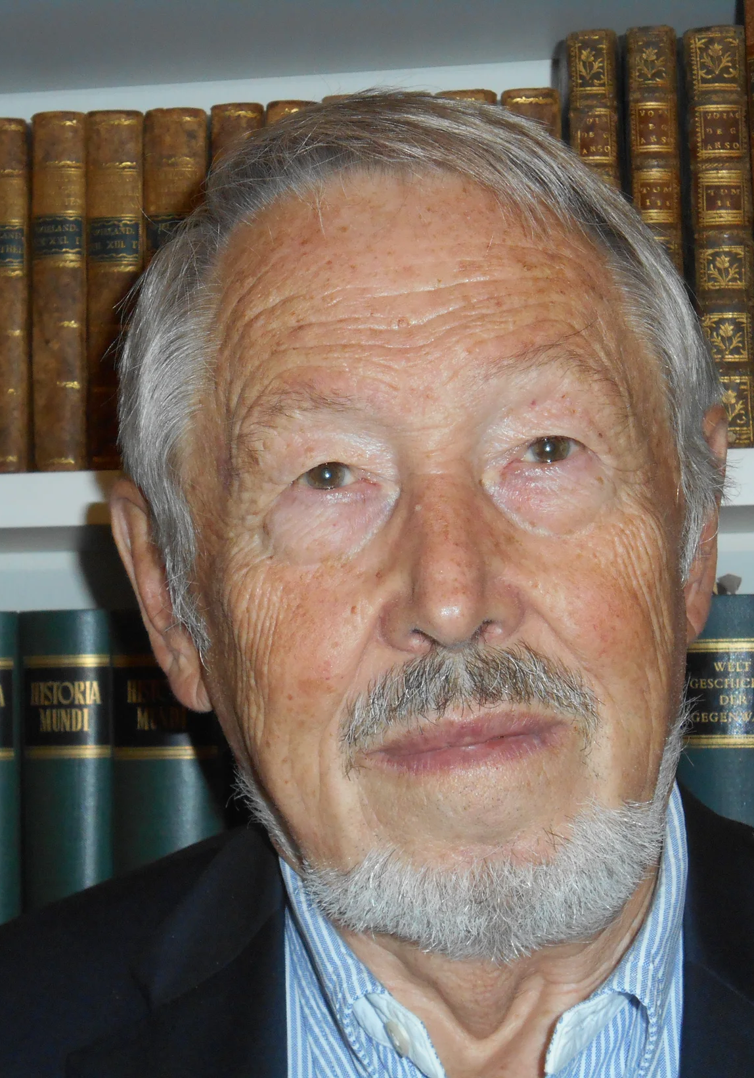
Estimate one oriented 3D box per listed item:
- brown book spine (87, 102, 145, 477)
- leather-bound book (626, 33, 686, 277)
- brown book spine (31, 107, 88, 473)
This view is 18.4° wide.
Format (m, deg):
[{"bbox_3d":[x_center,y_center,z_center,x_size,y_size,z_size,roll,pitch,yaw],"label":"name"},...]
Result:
[{"bbox_3d":[-0.107,-0.105,1.060,0.026,0.158,0.098,-2,-4,9],"label":"brown book spine"},{"bbox_3d":[0.127,-0.124,1.028,0.021,0.179,0.103,-3,-4,9],"label":"leather-bound book"},{"bbox_3d":[-0.132,-0.105,1.064,0.025,0.158,0.098,-2,-4,9],"label":"brown book spine"}]

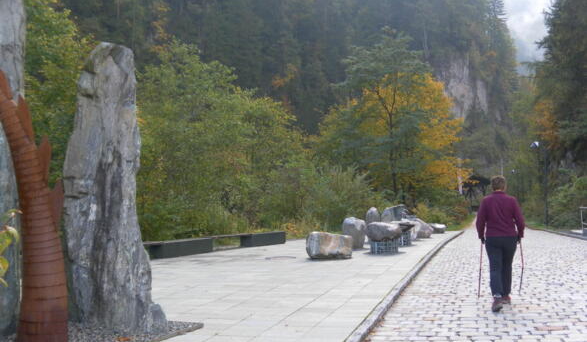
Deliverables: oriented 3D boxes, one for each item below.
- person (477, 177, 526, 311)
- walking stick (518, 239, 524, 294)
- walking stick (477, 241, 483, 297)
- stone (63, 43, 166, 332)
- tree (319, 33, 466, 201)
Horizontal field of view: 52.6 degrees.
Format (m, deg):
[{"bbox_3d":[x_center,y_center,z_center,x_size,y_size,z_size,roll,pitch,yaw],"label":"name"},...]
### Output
[{"bbox_3d":[2.644,0.907,7.580,0.600,1.670,0.520,-2,-2,19],"label":"person"},{"bbox_3d":[3.013,1.280,7.860,0.050,0.800,0.050,-5,16,2],"label":"walking stick"},{"bbox_3d":[2.471,1.309,7.835,0.040,0.830,0.040,3,17,19],"label":"walking stick"},{"bbox_3d":[-2.216,0.192,7.346,1.150,3.500,0.850,-1,-2,-17],"label":"stone"},{"bbox_3d":[5.839,-3.097,35.000,8.700,10.100,8.000,-2,-2,11],"label":"tree"}]

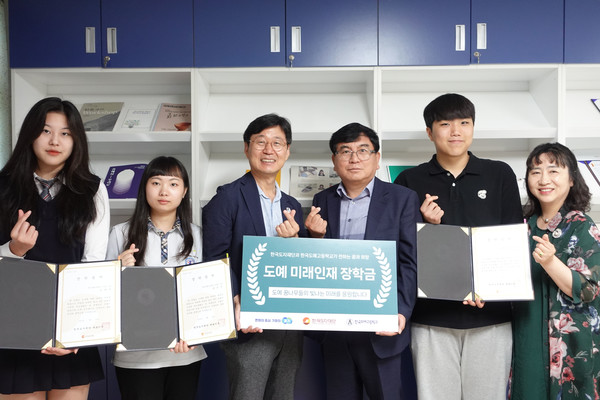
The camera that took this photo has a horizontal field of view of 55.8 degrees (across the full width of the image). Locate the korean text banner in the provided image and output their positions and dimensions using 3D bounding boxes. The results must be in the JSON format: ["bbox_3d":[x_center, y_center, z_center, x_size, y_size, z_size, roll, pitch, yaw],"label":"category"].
[{"bbox_3d":[0.077,0.317,2.152,0.592,0.346,0.015,2,-14,-5],"label":"korean text banner"}]

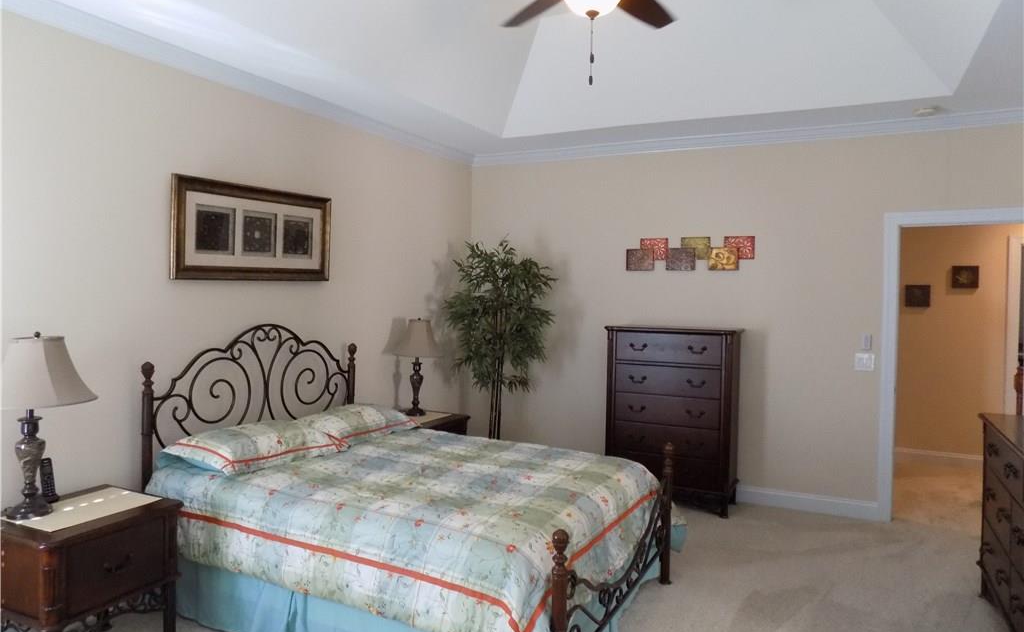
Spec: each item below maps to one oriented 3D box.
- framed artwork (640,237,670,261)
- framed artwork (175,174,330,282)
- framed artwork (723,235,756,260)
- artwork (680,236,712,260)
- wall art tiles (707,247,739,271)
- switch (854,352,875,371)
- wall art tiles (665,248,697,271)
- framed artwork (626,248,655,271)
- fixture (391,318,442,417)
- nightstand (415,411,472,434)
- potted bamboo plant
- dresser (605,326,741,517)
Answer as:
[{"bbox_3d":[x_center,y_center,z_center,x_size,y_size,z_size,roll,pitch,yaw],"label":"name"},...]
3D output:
[{"bbox_3d":[1.128,-0.527,5.389,0.222,0.175,0.025,2,2,26],"label":"framed artwork"},{"bbox_3d":[-1.440,-0.467,3.907,0.040,0.535,1.140,2,2,26],"label":"framed artwork"},{"bbox_3d":[1.708,-0.511,5.101,0.226,0.176,0.025,2,3,25],"label":"framed artwork"},{"bbox_3d":[1.418,-0.519,5.247,0.222,0.176,0.025,2,2,26],"label":"artwork"},{"bbox_3d":[1.598,-0.429,5.141,0.225,0.176,0.025,2,3,25],"label":"wall art tiles"},{"bbox_3d":[2.473,0.324,4.761,0.118,0.115,0.012,2,2,26],"label":"switch"},{"bbox_3d":[1.307,-0.438,5.279,0.227,0.176,0.025,2,3,25],"label":"wall art tiles"},{"bbox_3d":[1.017,-0.444,5.417,0.228,0.176,0.025,2,3,25],"label":"framed artwork"},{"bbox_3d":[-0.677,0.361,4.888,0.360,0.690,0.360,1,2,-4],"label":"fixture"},{"bbox_3d":[-0.684,1.080,4.860,0.588,0.669,0.537,2,3,25],"label":"nightstand"},{"bbox_3d":[-0.097,0.375,5.392,0.840,1.958,0.820,1,2,0],"label":"potted bamboo plant"},{"bbox_3d":[1.218,0.754,5.149,0.962,1.322,0.425,2,3,25],"label":"dresser"}]

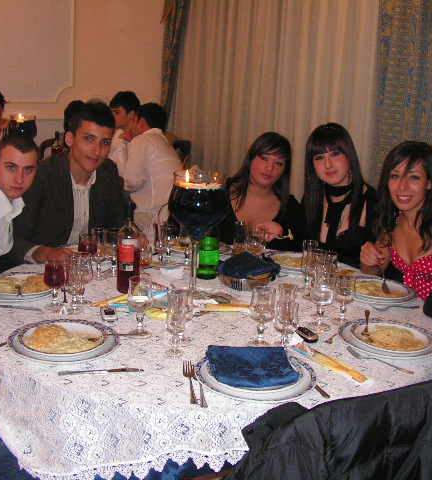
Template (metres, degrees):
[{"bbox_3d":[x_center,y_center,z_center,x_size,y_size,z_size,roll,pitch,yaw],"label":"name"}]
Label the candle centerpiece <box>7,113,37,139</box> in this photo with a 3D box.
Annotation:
[{"bbox_3d":[-1.239,-0.624,4.276,0.190,0.400,0.190,3,15,0],"label":"candle centerpiece"}]

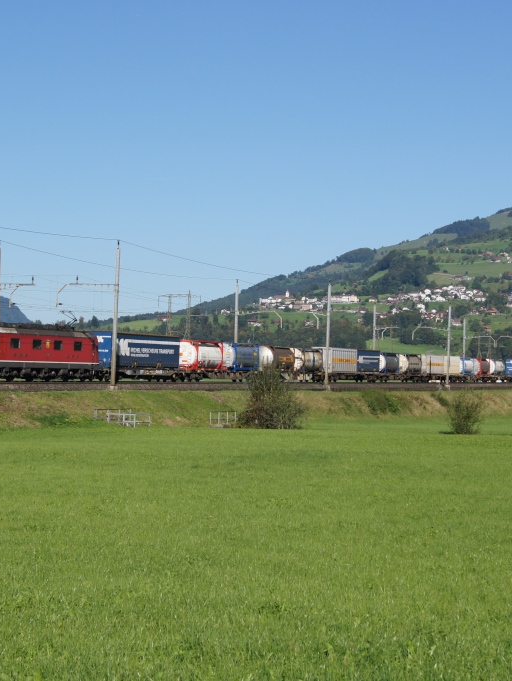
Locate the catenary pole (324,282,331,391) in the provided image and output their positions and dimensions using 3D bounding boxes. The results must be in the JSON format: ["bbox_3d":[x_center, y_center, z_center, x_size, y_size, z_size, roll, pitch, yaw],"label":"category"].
[{"bbox_3d":[7.940,-0.549,162.300,0.400,11.860,0.400,1,-1,23],"label":"catenary pole"}]

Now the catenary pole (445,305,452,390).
[{"bbox_3d":[26.867,0.871,206.000,0.400,11.920,0.400,1,-1,23],"label":"catenary pole"}]

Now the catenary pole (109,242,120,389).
[{"bbox_3d":[-11.206,-2.008,118.000,0.400,11.710,0.400,1,-1,23],"label":"catenary pole"}]

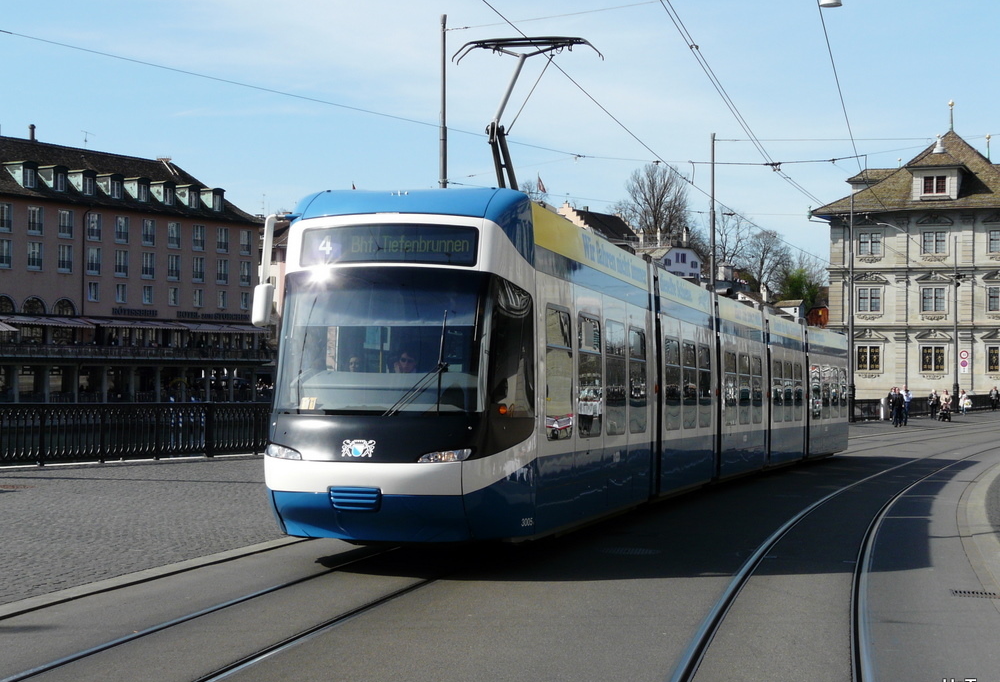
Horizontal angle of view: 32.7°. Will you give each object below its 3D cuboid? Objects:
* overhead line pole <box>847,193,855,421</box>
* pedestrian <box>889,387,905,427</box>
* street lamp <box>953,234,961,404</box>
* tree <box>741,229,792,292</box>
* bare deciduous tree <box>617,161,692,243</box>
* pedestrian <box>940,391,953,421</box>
[{"bbox_3d":[17.014,-1.646,82.500,0.320,11.100,0.320,0,-1,26],"label":"overhead line pole"},{"bbox_3d":[17.586,2.919,75.500,0.600,1.750,0.420,0,-1,18],"label":"pedestrian"},{"bbox_3d":[29.462,-1.129,110.000,0.380,11.300,0.380,0,-1,27],"label":"street lamp"},{"bbox_3d":[48.472,-14.732,310.000,9.600,11.900,9.600,1,-1,0],"label":"tree"},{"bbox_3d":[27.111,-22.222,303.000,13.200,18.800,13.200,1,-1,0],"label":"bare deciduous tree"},{"bbox_3d":[23.839,3.433,91.000,0.580,1.650,0.450,0,-1,18],"label":"pedestrian"}]

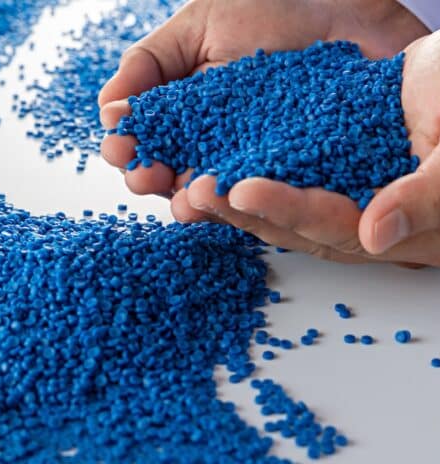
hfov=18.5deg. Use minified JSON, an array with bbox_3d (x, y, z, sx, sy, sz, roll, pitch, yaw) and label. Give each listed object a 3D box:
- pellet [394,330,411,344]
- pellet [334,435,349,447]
[{"bbox_3d":[0.069,0.040,0.514,0.006,0.005,0.005,0,21,0],"label":"pellet"},{"bbox_3d":[0.040,0.068,0.443,0.004,0.003,0.004,0,21,0],"label":"pellet"}]

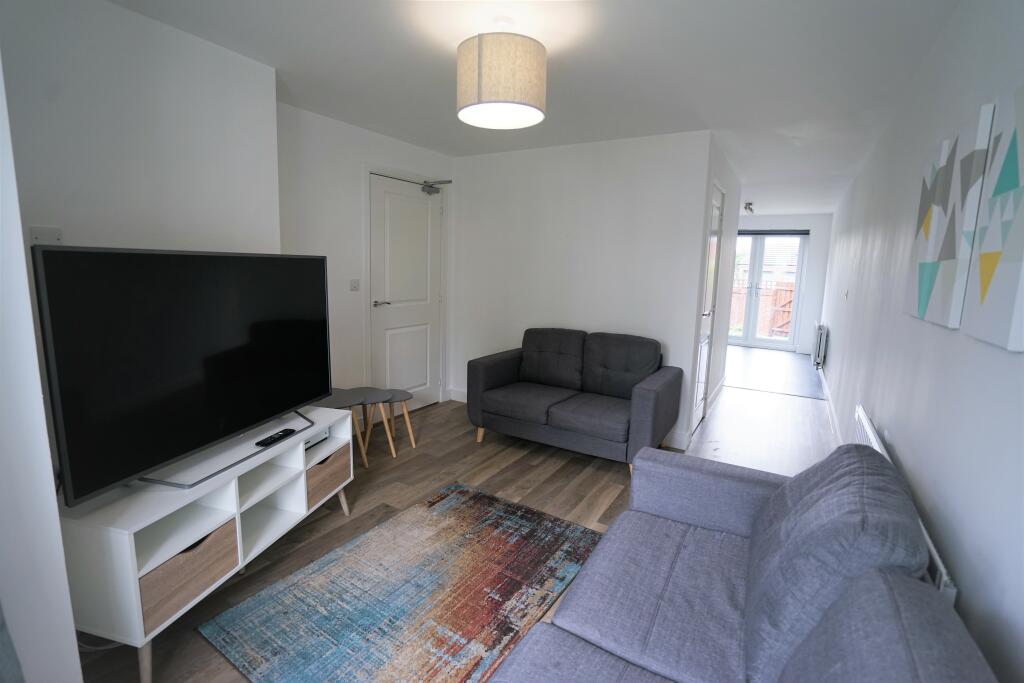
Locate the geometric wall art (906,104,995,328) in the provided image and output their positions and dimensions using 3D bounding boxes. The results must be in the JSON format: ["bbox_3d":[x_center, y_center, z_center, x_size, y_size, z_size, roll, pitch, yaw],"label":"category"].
[{"bbox_3d":[1.480,-0.381,1.565,0.025,0.610,0.600,7,10,31],"label":"geometric wall art"}]

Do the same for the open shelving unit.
[{"bbox_3d":[-1.141,0.713,1.889,0.390,0.563,1.124,3,9,12],"label":"open shelving unit"}]

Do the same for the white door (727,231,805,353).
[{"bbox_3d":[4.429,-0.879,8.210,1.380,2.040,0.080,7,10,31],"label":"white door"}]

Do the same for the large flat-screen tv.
[{"bbox_3d":[-1.103,0.051,1.798,0.220,0.775,1.205,4,9,12],"label":"large flat-screen tv"}]

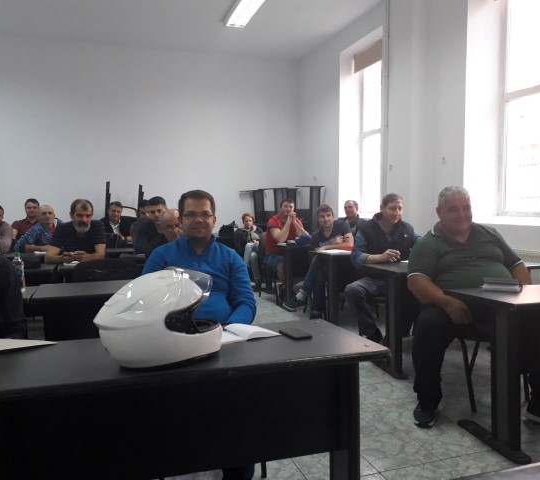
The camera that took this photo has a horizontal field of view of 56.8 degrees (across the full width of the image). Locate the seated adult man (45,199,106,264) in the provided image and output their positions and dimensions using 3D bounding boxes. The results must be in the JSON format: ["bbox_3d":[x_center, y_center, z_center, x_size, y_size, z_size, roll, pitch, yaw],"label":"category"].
[{"bbox_3d":[-1.669,0.293,4.321,0.560,1.280,0.820,-1,3,-21],"label":"seated adult man"}]

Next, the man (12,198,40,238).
[{"bbox_3d":[-3.129,0.153,6.617,0.540,1.330,0.800,-2,3,-23],"label":"man"}]

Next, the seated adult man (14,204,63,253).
[{"bbox_3d":[-2.599,0.236,5.670,0.580,1.260,0.800,-2,3,-23],"label":"seated adult man"}]

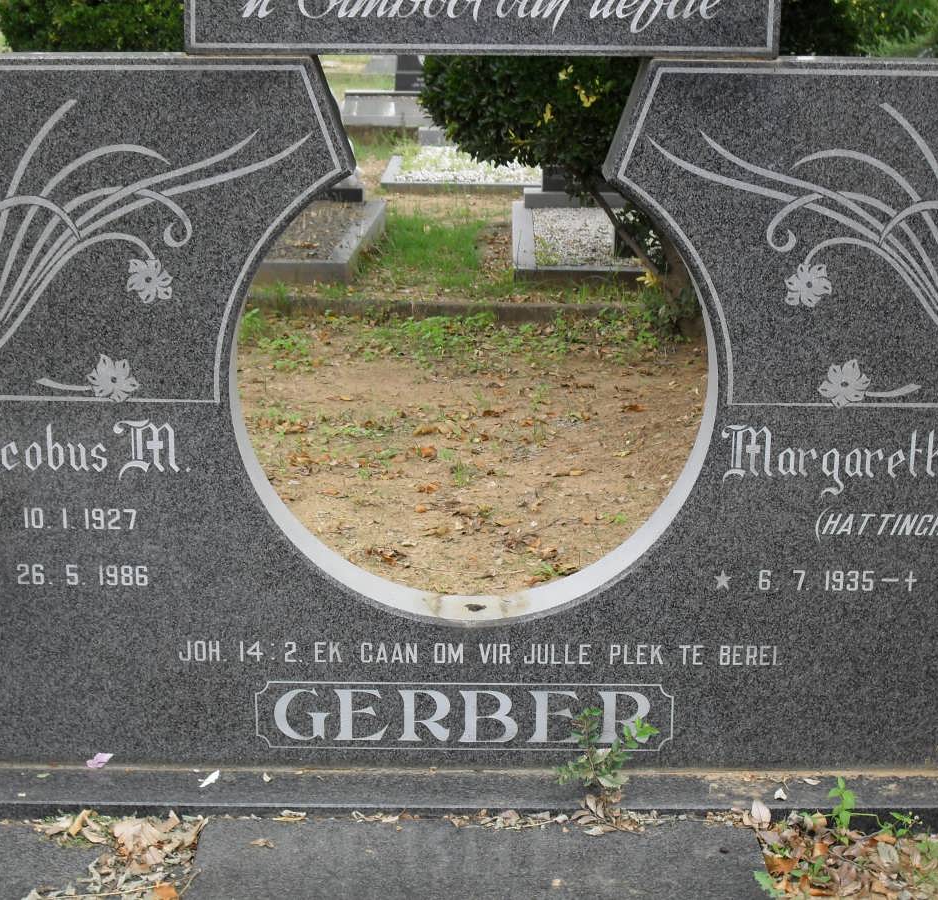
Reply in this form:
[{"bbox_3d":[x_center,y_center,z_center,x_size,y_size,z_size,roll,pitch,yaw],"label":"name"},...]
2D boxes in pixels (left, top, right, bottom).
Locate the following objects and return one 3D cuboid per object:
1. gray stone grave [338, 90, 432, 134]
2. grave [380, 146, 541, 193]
[{"bbox_3d":[-0.241,-2.531,14.864,1.400,0.220,2.150,1,14,1],"label":"gray stone grave"},{"bbox_3d":[0.069,-1.678,11.744,1.050,0.100,2.100,1,14,1],"label":"grave"}]

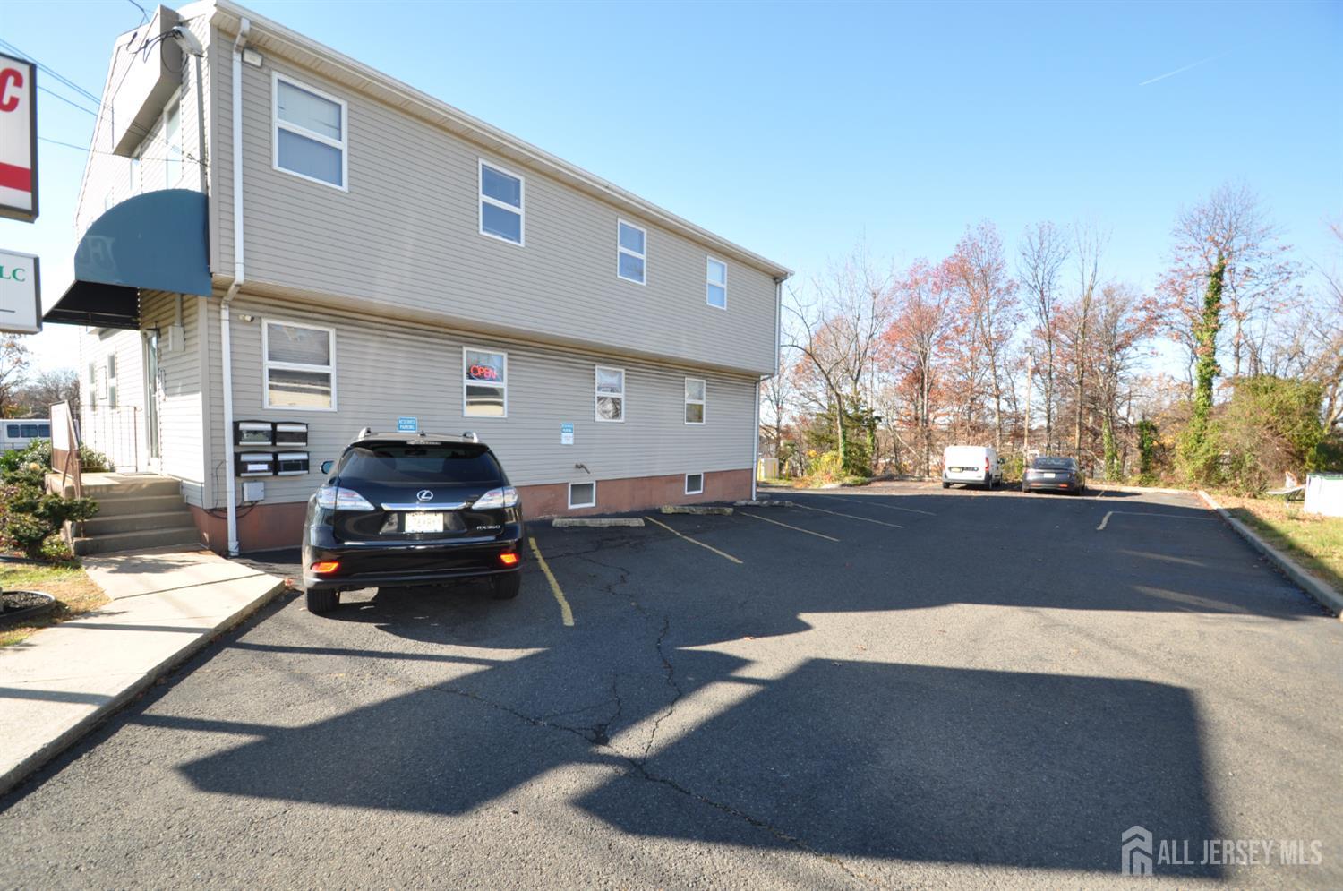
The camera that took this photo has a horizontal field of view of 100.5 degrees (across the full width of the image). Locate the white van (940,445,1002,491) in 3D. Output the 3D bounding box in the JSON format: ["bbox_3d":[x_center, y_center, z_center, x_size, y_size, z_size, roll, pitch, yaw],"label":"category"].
[{"bbox_3d":[14.510,1.010,26.670,1.830,1.880,4.740,2,1,38],"label":"white van"}]

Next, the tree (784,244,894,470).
[{"bbox_3d":[9.494,-4.674,31.500,5.800,13.400,5.500,1,1,17],"label":"tree"}]

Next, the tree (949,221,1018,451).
[{"bbox_3d":[19.059,-5.748,34.000,4.000,15.700,4.000,1,1,29],"label":"tree"}]

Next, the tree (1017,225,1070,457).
[{"bbox_3d":[22.667,-5.748,34.000,3.000,15.700,3.000,1,1,34],"label":"tree"}]

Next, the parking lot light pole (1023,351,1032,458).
[{"bbox_3d":[19.434,-1.604,30.500,0.550,7.300,0.400,-1,1,-37],"label":"parking lot light pole"}]

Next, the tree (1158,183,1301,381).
[{"bbox_3d":[28.339,-5.674,28.500,6.000,15.000,6.000,-1,1,-45],"label":"tree"}]

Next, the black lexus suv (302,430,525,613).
[{"bbox_3d":[-3.100,0.700,6.800,1.890,1.700,4.770,1,0,-25],"label":"black lexus suv"}]

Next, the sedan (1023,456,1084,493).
[{"bbox_3d":[16.100,1.200,23.450,1.860,1.460,4.750,2,1,38],"label":"sedan"}]

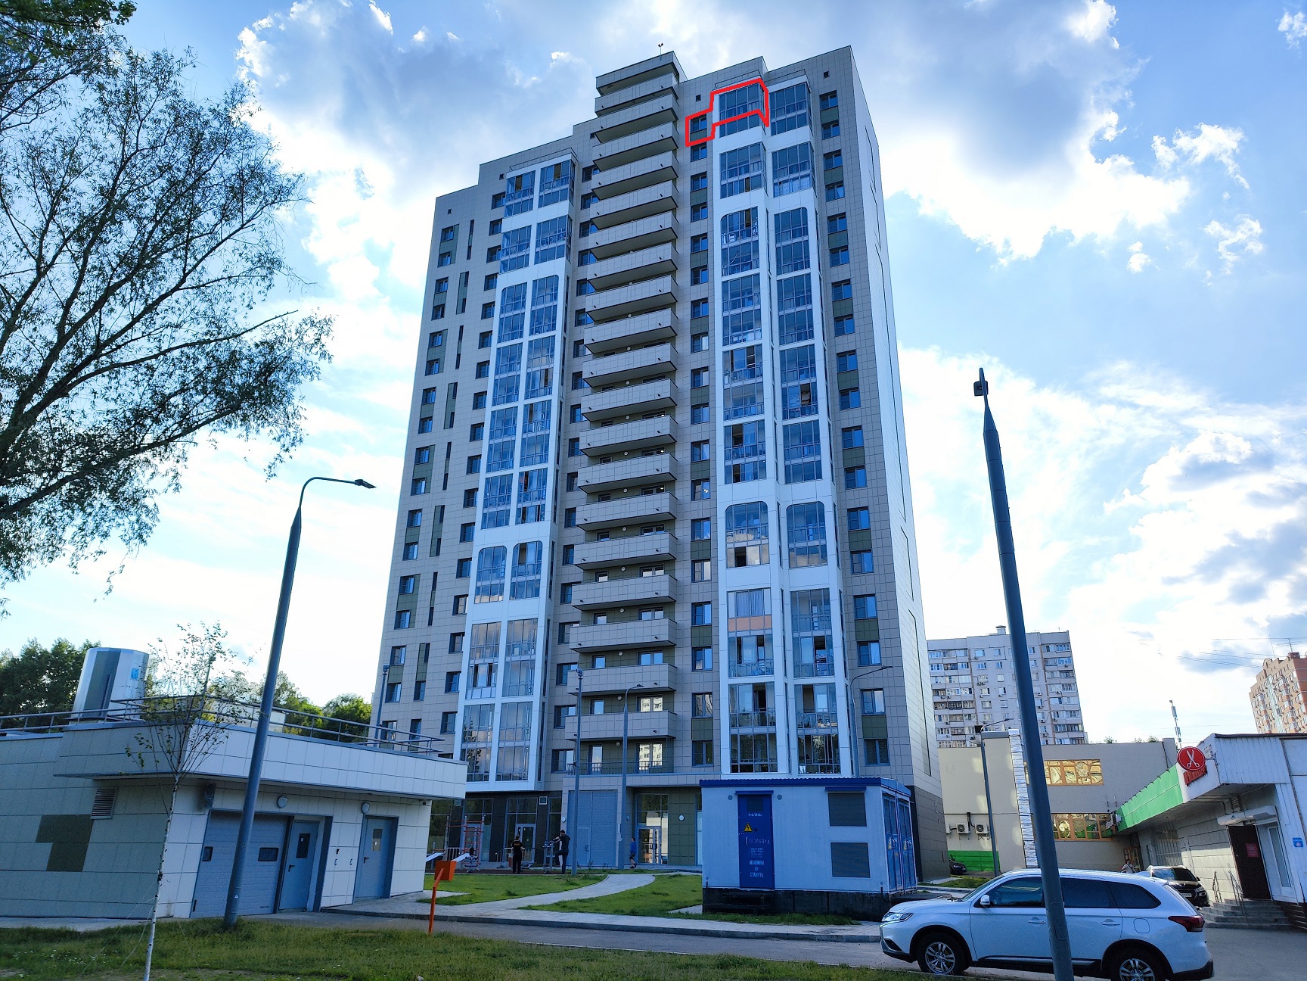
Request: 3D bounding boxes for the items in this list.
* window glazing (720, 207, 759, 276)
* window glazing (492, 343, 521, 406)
[{"bbox_3d":[6.557,-18.806,68.659,2.913,5.576,0.150,-8,-23,21],"label":"window glazing"},{"bbox_3d":[-12.196,-9.693,75.898,2.509,5.523,0.150,-8,-23,21],"label":"window glazing"}]

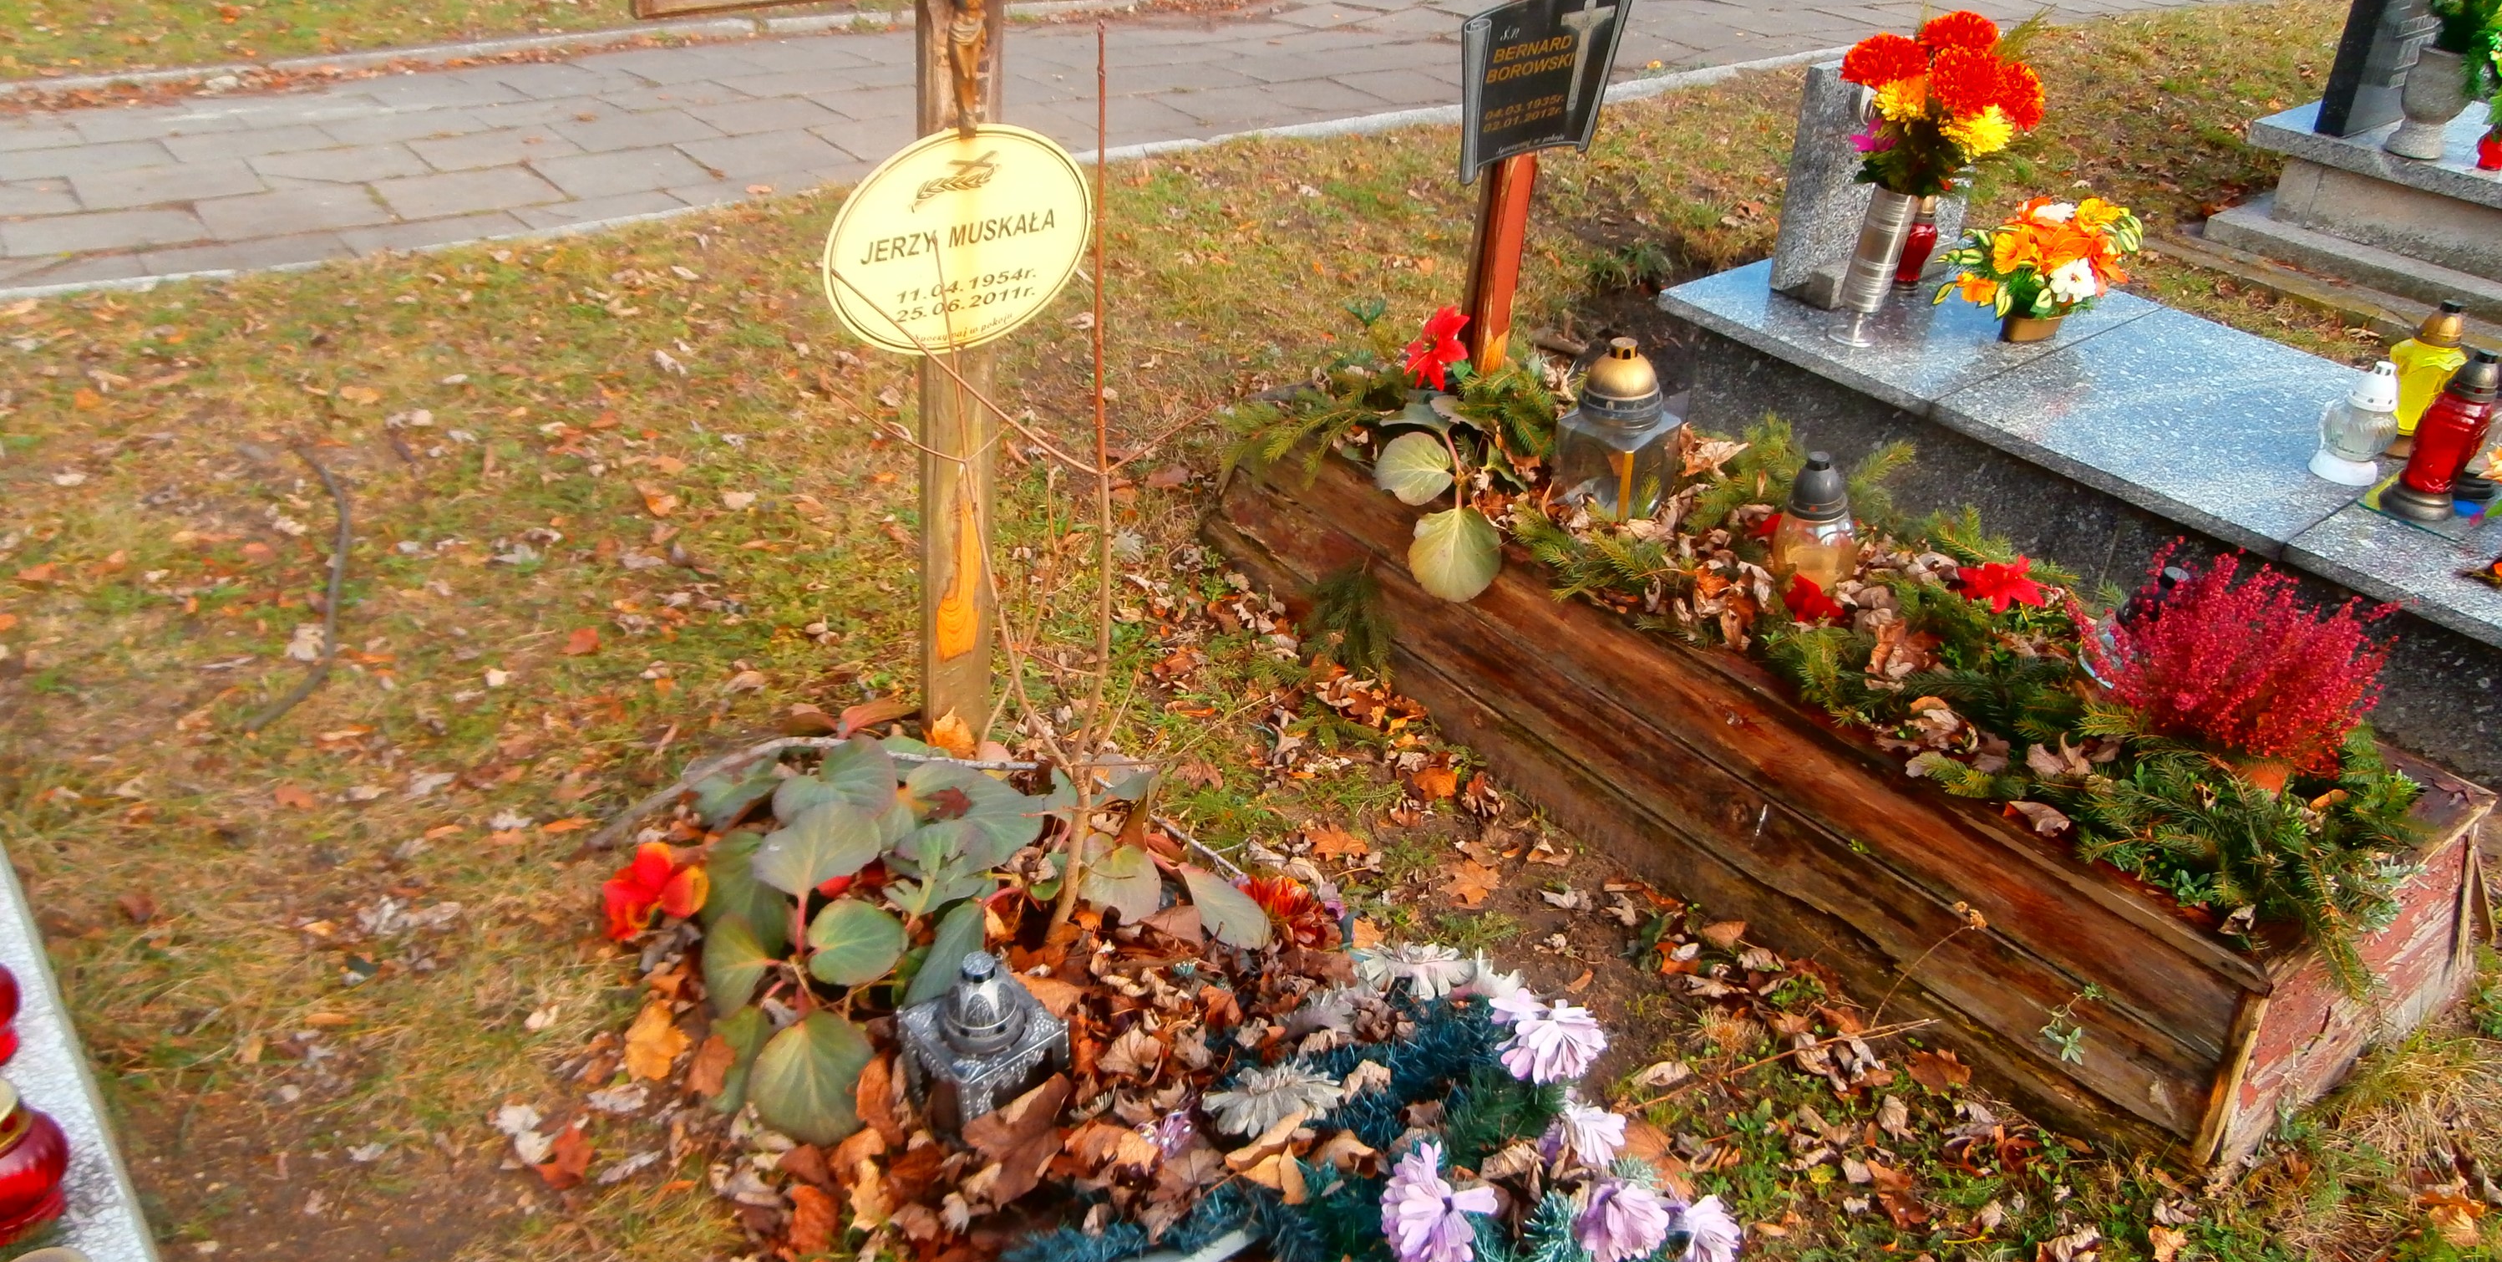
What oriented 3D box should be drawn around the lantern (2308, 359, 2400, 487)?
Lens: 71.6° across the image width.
[{"bbox_3d":[1.845,-0.351,2.871,0.120,0.195,0.120,-21,39,-34],"label":"lantern"}]

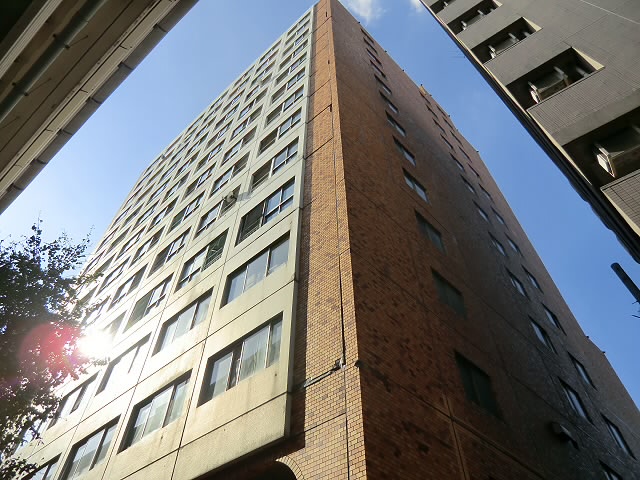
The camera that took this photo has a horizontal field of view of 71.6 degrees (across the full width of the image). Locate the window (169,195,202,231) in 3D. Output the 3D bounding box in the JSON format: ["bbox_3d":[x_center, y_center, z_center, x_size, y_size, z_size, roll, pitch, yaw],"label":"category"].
[{"bbox_3d":[-6.462,-1.255,21.761,2.559,1.475,0.200,-35,-59,24],"label":"window"}]

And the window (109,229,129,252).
[{"bbox_3d":[-13.136,0.107,29.112,2.312,1.421,0.150,-35,-60,24],"label":"window"}]

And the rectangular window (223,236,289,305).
[{"bbox_3d":[-1.718,0.870,12.139,2.580,1.340,0.160,-35,-60,24],"label":"rectangular window"}]

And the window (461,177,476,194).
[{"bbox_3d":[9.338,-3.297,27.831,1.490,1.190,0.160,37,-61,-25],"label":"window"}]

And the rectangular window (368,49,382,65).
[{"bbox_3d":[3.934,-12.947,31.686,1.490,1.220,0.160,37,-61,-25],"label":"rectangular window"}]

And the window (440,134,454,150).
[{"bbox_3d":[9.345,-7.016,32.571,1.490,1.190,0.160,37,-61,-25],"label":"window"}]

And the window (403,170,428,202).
[{"bbox_3d":[3.780,-1.954,17.473,1.510,1.342,0.160,37,-60,-26],"label":"window"}]

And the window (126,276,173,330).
[{"bbox_3d":[-6.476,2.452,17.081,2.559,1.564,0.200,-35,-59,24],"label":"window"}]

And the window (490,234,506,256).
[{"bbox_3d":[8.835,0.330,22.095,1.259,1.137,0.150,37,-61,-25],"label":"window"}]

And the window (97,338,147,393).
[{"bbox_3d":[-6.483,4.220,14.848,2.559,1.328,0.200,-35,-59,24],"label":"window"}]

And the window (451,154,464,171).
[{"bbox_3d":[8.864,-4.863,28.779,1.360,1.150,0.180,37,-60,-25],"label":"window"}]

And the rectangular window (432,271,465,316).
[{"bbox_3d":[3.720,1.619,12.760,1.460,1.310,0.160,37,-61,-25],"label":"rectangular window"}]

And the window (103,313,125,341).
[{"bbox_3d":[-8.910,4.146,18.430,2.559,1.564,0.200,-35,-59,24],"label":"window"}]

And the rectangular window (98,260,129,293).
[{"bbox_3d":[-10.840,1.983,23.421,2.360,1.450,0.200,-35,-60,24],"label":"rectangular window"}]

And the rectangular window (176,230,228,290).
[{"bbox_3d":[-4.173,0.769,15.845,2.580,1.490,0.160,-35,-60,24],"label":"rectangular window"}]

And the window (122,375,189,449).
[{"bbox_3d":[-3.912,4.177,10.713,2.380,1.280,0.200,-35,-60,24],"label":"window"}]

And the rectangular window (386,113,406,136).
[{"bbox_3d":[3.794,-5.605,22.083,1.510,1.342,0.160,37,-60,-26],"label":"rectangular window"}]

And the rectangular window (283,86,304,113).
[{"bbox_3d":[-1.243,-6.804,21.530,1.400,1.250,0.160,-35,-60,24],"label":"rectangular window"}]

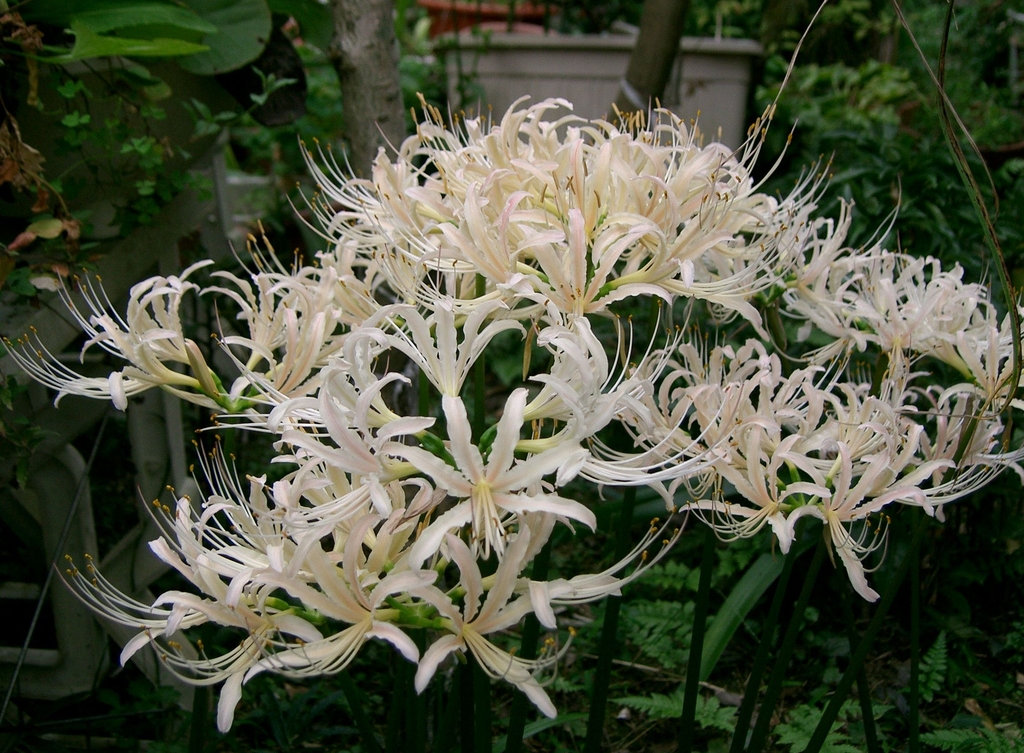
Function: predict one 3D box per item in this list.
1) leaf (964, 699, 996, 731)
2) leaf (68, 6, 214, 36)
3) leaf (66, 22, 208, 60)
[{"bbox_3d":[0.433,0.313,1.200,0.015,0.012,0.045,-14,24,-33],"label":"leaf"},{"bbox_3d":[-0.300,-0.292,1.060,0.118,0.025,0.050,0,20,0],"label":"leaf"},{"bbox_3d":[-0.298,-0.267,1.030,0.117,0.030,0.045,0,20,0],"label":"leaf"}]

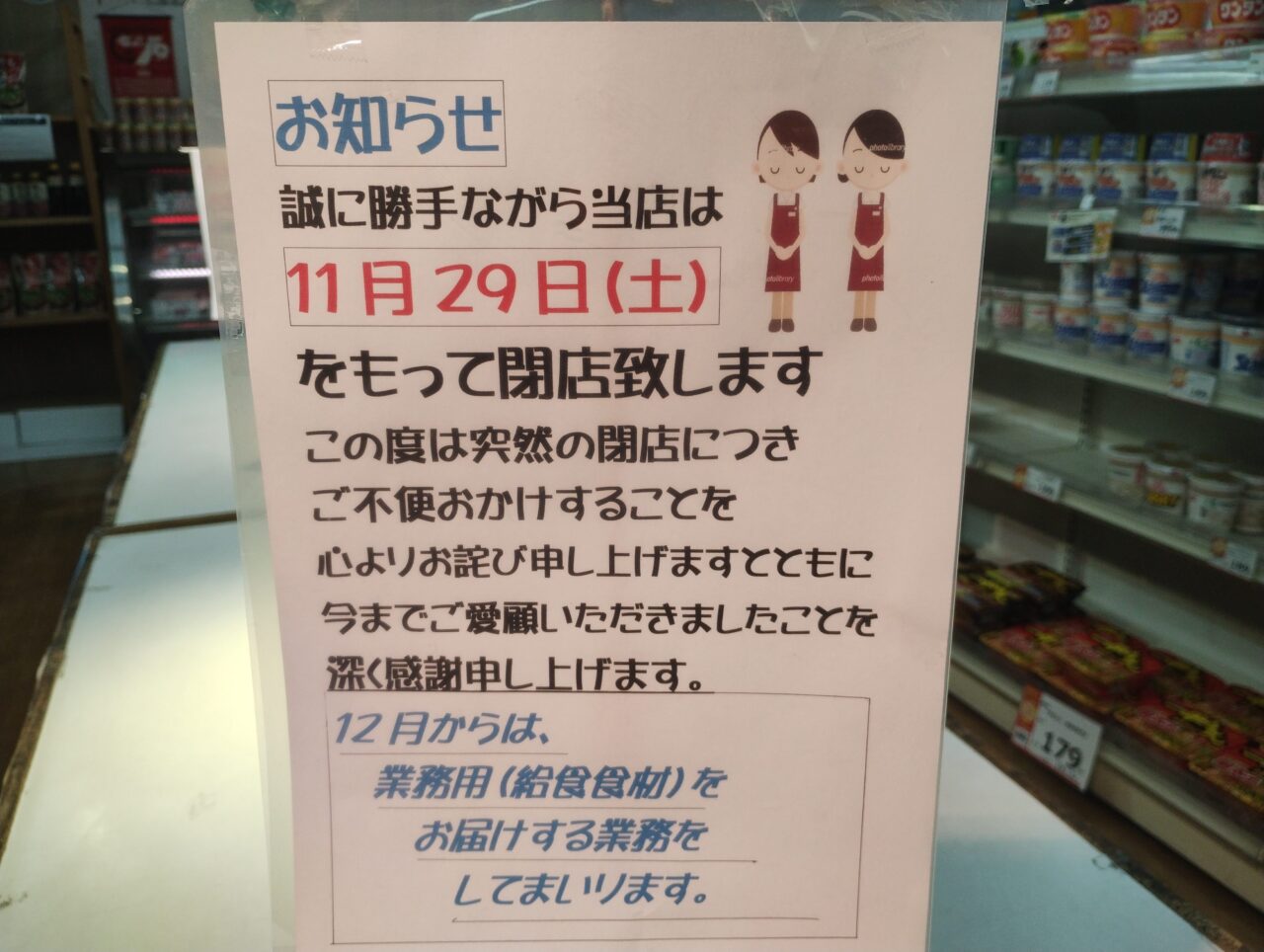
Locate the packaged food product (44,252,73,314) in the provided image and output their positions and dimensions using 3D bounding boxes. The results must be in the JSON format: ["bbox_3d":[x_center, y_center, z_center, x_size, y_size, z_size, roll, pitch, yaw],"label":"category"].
[{"bbox_3d":[-2.401,-0.808,4.288,0.115,0.250,0.060,-8,19,-22],"label":"packaged food product"}]

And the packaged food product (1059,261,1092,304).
[{"bbox_3d":[0.941,-0.428,2.155,0.084,0.107,0.084,-17,24,-41],"label":"packaged food product"}]

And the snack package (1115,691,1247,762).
[{"bbox_3d":[1.061,0.518,1.993,0.155,0.058,0.176,-8,19,-22],"label":"snack package"}]

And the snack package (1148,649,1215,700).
[{"bbox_3d":[1.121,0.443,2.188,0.148,0.060,0.172,-8,20,-22],"label":"snack package"}]

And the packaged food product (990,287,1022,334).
[{"bbox_3d":[0.861,-0.373,2.346,0.096,0.107,0.096,-8,19,-22],"label":"packaged food product"}]

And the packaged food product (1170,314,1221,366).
[{"bbox_3d":[1.053,-0.239,1.921,0.096,0.107,0.096,-8,19,-22],"label":"packaged food product"}]

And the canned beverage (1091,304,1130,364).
[{"bbox_3d":[0.983,-0.299,2.099,0.084,0.107,0.084,-17,24,-41],"label":"canned beverage"}]

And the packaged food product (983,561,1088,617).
[{"bbox_3d":[0.979,0.288,2.518,0.155,0.058,0.176,-8,19,-22],"label":"packaged food product"}]

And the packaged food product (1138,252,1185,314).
[{"bbox_3d":[1.009,-0.367,1.950,0.094,0.107,0.094,-8,19,-24],"label":"packaged food product"}]

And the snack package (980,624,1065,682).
[{"bbox_3d":[0.911,0.412,2.324,0.155,0.058,0.176,-8,19,-22],"label":"snack package"}]

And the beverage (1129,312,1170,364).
[{"bbox_3d":[1.021,-0.272,2.016,0.084,0.107,0.084,-17,24,-41],"label":"beverage"}]

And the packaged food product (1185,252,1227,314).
[{"bbox_3d":[1.108,-0.376,2.006,0.084,0.107,0.084,-17,24,-41],"label":"packaged food product"}]

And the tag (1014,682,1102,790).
[{"bbox_3d":[0.877,0.538,2.131,0.004,0.148,0.210,1,16,-25],"label":"tag"}]

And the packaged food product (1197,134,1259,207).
[{"bbox_3d":[1.062,-0.538,1.834,0.091,0.145,0.091,-13,22,-33],"label":"packaged food product"}]

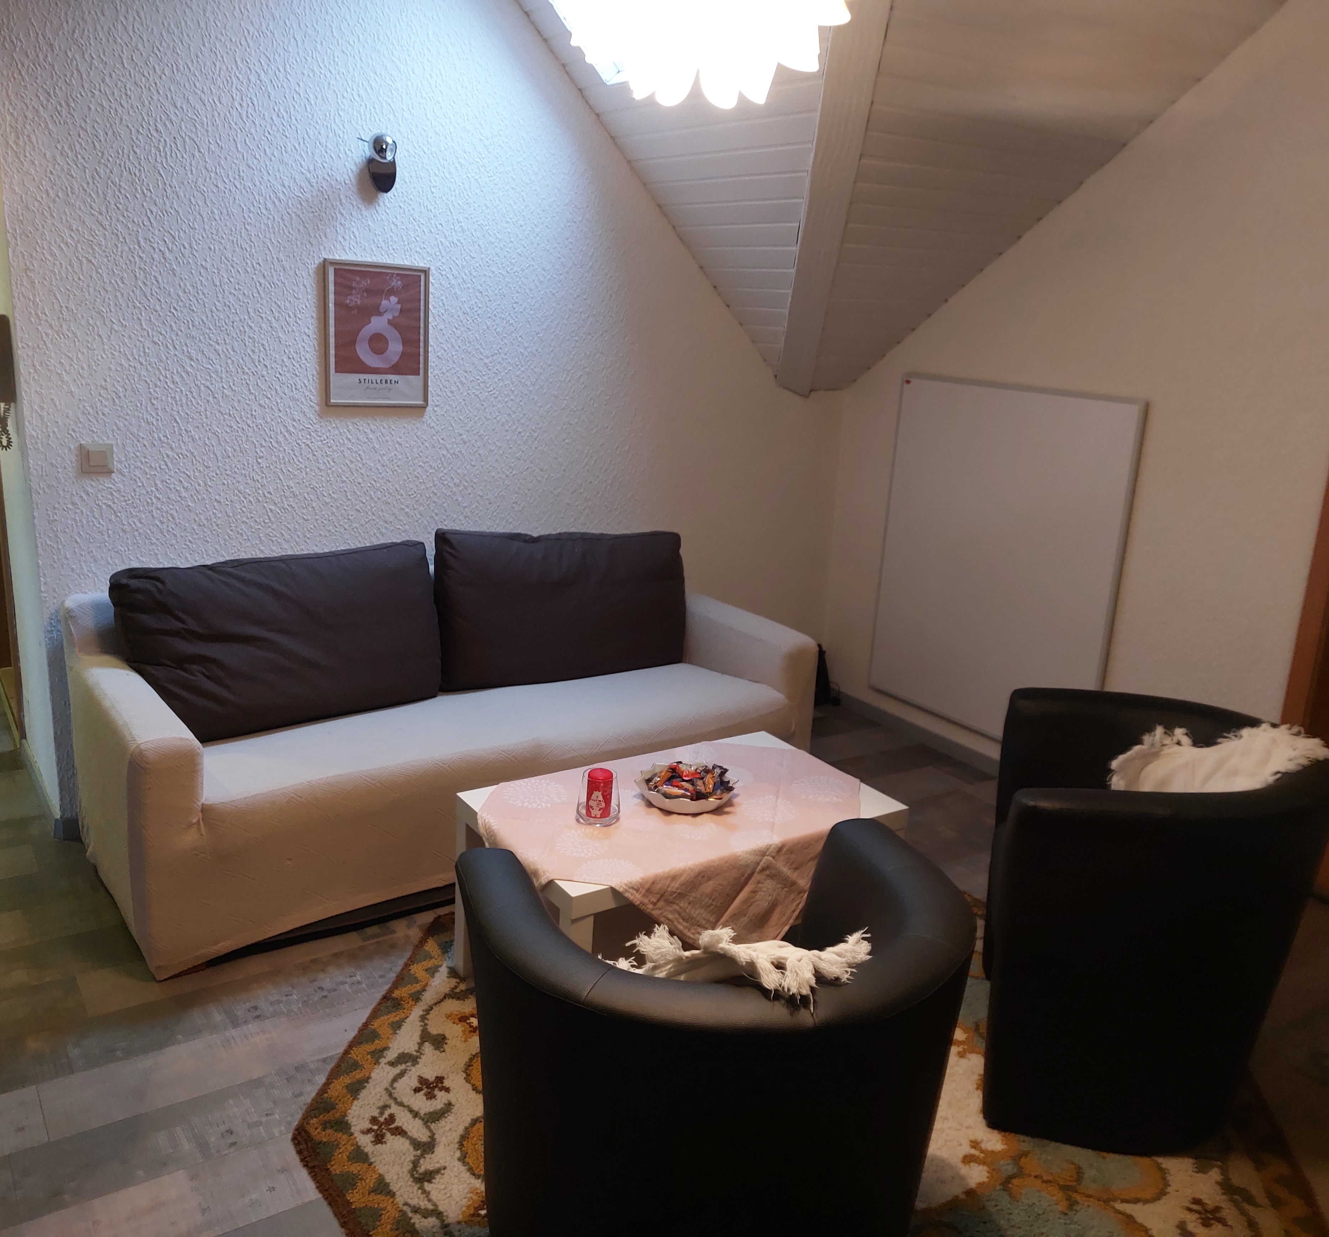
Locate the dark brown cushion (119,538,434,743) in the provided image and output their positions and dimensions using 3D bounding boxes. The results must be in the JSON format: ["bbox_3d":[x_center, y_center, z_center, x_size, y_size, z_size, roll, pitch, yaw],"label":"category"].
[{"bbox_3d":[-1.070,0.055,3.201,0.850,0.460,0.190,-7,8,-34],"label":"dark brown cushion"}]

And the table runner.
[{"bbox_3d":[0.042,0.550,2.691,0.940,0.280,0.580,-7,18,-33],"label":"table runner"}]

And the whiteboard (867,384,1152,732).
[{"bbox_3d":[1.146,-0.196,4.018,0.020,1.220,1.015,-7,18,-33],"label":"whiteboard"}]

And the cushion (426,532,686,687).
[{"bbox_3d":[-0.342,-0.054,3.695,0.840,0.460,0.190,-7,8,-34],"label":"cushion"}]

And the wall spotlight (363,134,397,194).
[{"bbox_3d":[-0.807,-1.325,3.330,0.083,0.161,0.100,-6,17,-32],"label":"wall spotlight"}]

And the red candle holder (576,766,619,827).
[{"bbox_3d":[-0.145,0.394,2.532,0.097,0.104,0.097,3,15,-1],"label":"red candle holder"}]

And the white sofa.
[{"bbox_3d":[-0.586,0.280,3.417,2.000,0.735,0.865,-7,18,-34],"label":"white sofa"}]

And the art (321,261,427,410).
[{"bbox_3d":[-0.864,-0.851,3.449,0.320,0.420,0.020,-7,18,-34],"label":"art"}]

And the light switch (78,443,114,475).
[{"bbox_3d":[-1.536,-0.434,3.095,0.081,0.081,0.022,-7,18,-34],"label":"light switch"}]

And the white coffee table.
[{"bbox_3d":[0.037,0.642,2.715,0.900,0.450,0.550,-7,18,-33],"label":"white coffee table"}]

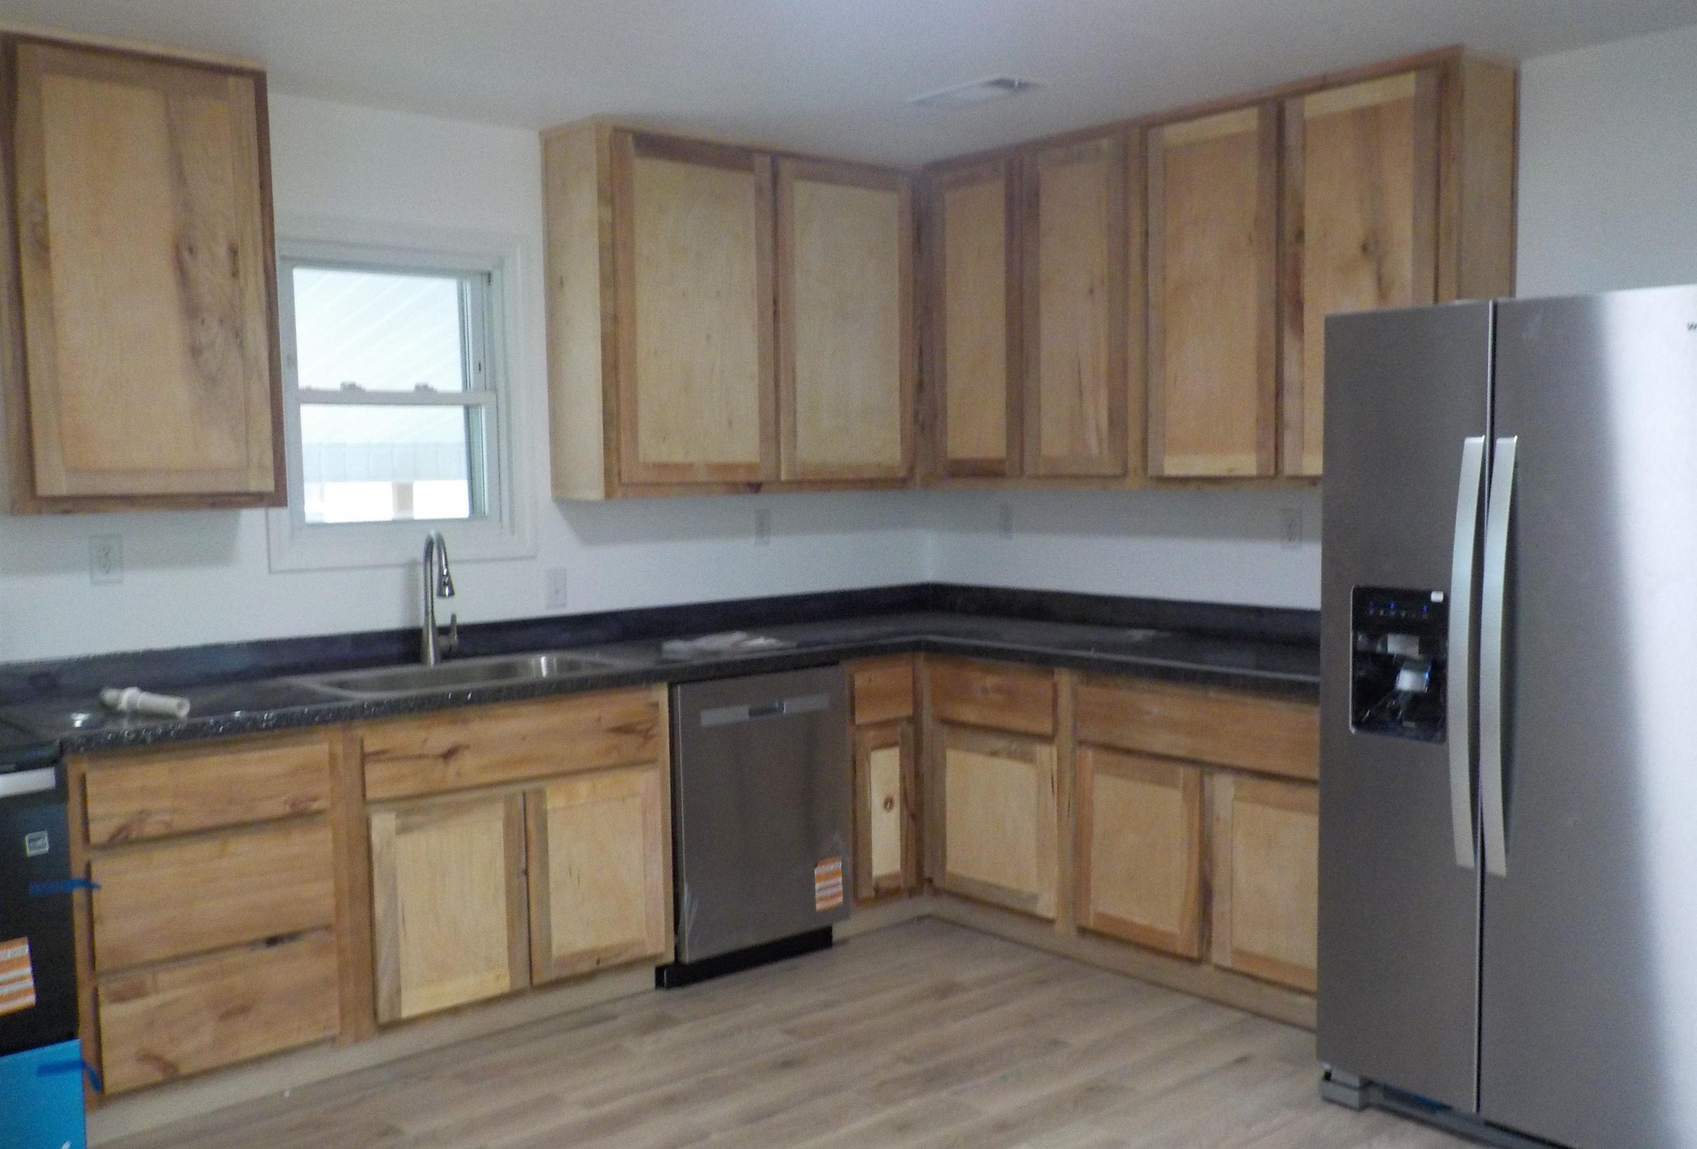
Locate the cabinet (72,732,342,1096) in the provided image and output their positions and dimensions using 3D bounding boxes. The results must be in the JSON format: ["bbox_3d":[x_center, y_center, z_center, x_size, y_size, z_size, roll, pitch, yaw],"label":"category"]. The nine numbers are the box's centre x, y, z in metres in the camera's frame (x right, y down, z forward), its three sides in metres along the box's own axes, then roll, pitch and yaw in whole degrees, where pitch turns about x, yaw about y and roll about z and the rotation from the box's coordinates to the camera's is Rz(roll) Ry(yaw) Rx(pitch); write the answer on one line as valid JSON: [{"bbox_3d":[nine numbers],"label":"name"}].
[{"bbox_3d":[-1.595,0.721,3.492,0.569,0.742,0.620,-4,5,-41],"label":"cabinet"}]

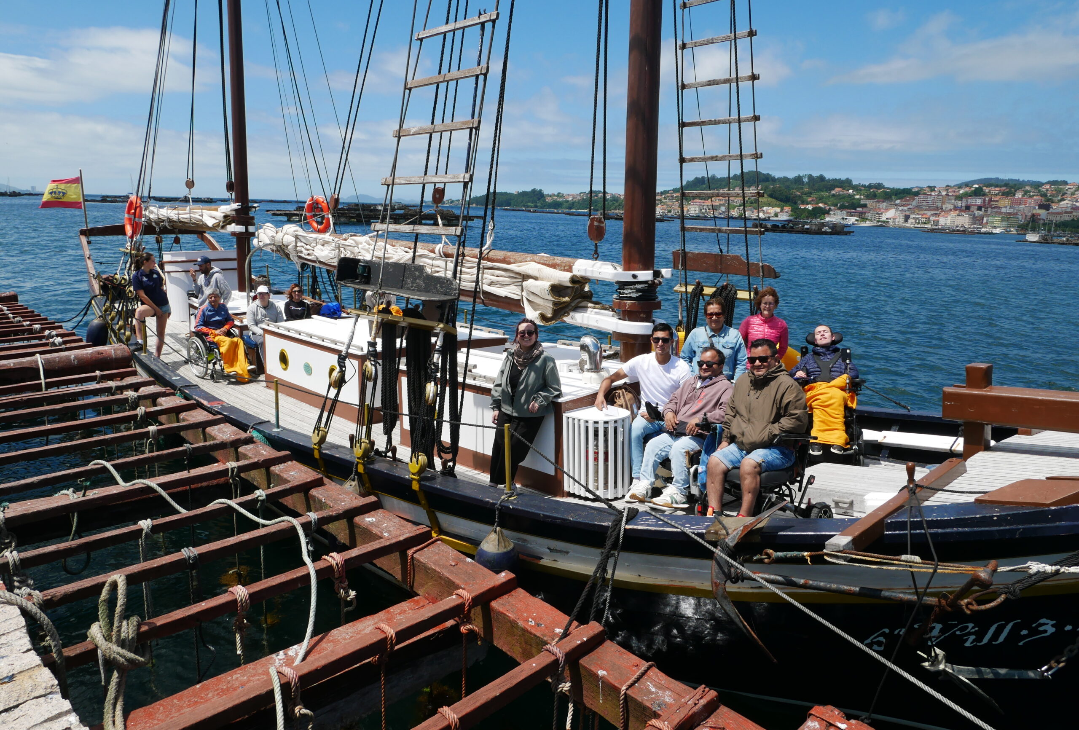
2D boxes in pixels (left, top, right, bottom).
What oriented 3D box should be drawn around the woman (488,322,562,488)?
[{"bbox_3d":[-0.141,0.385,7.136,0.560,1.640,0.460,8,14,29],"label":"woman"}]

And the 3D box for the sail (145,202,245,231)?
[{"bbox_3d":[-6.528,-2.752,13.898,3.450,0.450,0.420,10,14,39],"label":"sail"}]

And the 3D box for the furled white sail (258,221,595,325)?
[{"bbox_3d":[-2.048,-1.376,10.203,6.450,0.660,0.550,15,18,38],"label":"furled white sail"}]

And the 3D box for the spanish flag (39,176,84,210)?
[{"bbox_3d":[-8.998,-3.240,14.100,0.780,0.600,0.140,-6,14,-31],"label":"spanish flag"}]

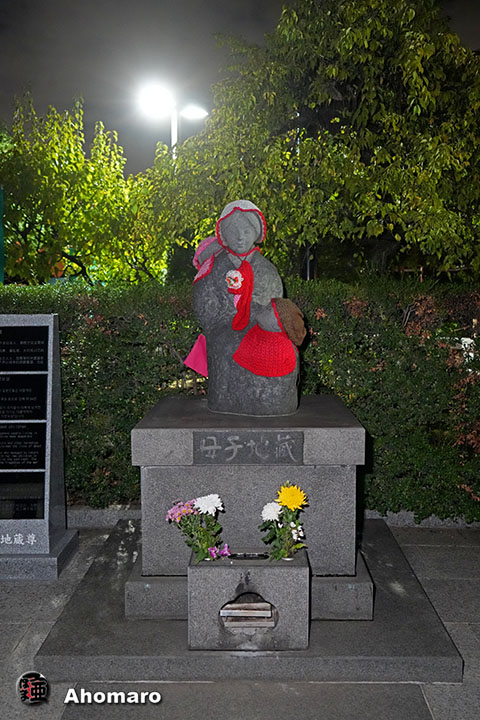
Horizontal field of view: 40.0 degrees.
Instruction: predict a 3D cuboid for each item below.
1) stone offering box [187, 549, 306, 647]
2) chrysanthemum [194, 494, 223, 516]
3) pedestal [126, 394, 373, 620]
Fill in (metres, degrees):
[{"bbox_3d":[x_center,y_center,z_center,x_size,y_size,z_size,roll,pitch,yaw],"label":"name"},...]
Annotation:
[{"bbox_3d":[0.039,0.997,2.756,0.486,0.353,0.181,0,5,1],"label":"stone offering box"},{"bbox_3d":[-0.130,0.607,2.754,0.118,0.092,0.105,0,5,1],"label":"chrysanthemum"},{"bbox_3d":[0.051,0.681,3.429,1.099,0.855,1.077,0,5,1],"label":"pedestal"}]

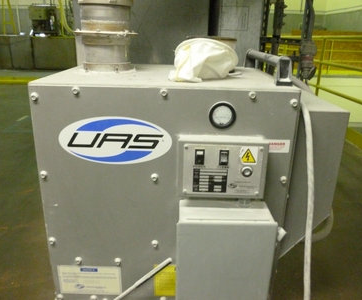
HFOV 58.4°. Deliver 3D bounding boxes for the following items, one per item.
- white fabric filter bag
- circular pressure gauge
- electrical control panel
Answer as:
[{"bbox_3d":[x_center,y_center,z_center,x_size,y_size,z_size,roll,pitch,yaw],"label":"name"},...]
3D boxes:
[{"bbox_3d":[0.086,-0.309,1.100,0.251,0.126,0.250,1,20,0],"label":"white fabric filter bag"},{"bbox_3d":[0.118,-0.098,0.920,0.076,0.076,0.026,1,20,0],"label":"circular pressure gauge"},{"bbox_3d":[0.117,0.050,0.944,0.249,0.169,0.065,1,20,0],"label":"electrical control panel"}]

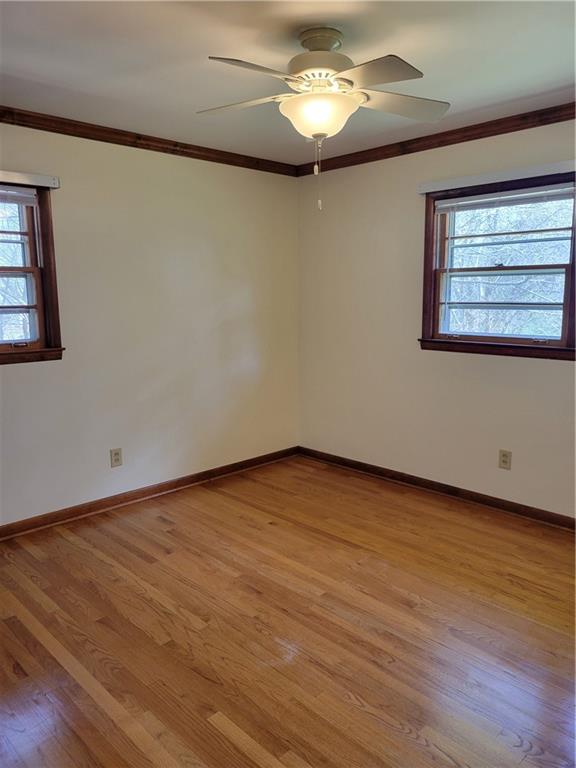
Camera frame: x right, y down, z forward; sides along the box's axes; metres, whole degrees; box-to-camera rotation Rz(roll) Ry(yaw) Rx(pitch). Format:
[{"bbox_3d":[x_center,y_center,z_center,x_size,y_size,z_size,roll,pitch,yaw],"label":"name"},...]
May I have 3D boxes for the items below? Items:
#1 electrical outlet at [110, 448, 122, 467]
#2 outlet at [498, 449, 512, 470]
[{"bbox_3d":[-1.151,0.493,3.879,0.075,0.120,0.010,-9,12,-43],"label":"electrical outlet"},{"bbox_3d":[1.400,0.486,3.719,0.010,0.120,0.075,-9,12,-43],"label":"outlet"}]

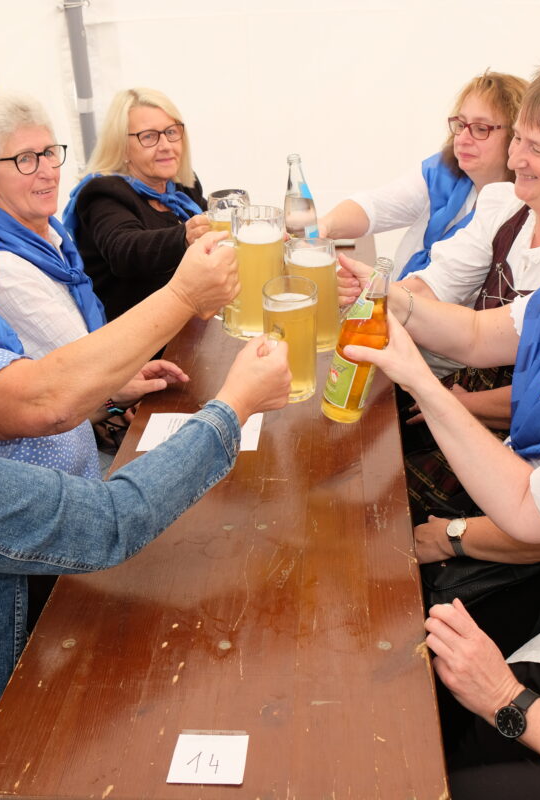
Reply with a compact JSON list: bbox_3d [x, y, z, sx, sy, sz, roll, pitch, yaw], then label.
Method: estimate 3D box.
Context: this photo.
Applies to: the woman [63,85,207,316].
[{"bbox_3d":[-0.219,-0.125,2.347,0.660,1.297,0.520,15,30,36],"label":"woman"}]

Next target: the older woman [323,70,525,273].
[{"bbox_3d":[0.486,-0.133,2.268,0.660,1.292,0.520,-15,26,-24],"label":"older woman"}]

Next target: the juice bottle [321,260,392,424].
[{"bbox_3d":[0.146,-0.094,1.411,0.066,0.258,0.066,-1,21,-44],"label":"juice bottle"}]

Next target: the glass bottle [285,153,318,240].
[{"bbox_3d":[0.065,-0.378,1.883,0.070,0.262,0.070,-4,24,6],"label":"glass bottle"}]

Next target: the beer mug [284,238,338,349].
[{"bbox_3d":[0.088,-0.167,1.444,0.122,0.167,0.082,-2,24,5],"label":"beer mug"}]

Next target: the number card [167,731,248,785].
[{"bbox_3d":[-0.062,0.365,0.924,0.075,0.003,0.067,-1,24,7],"label":"number card"}]

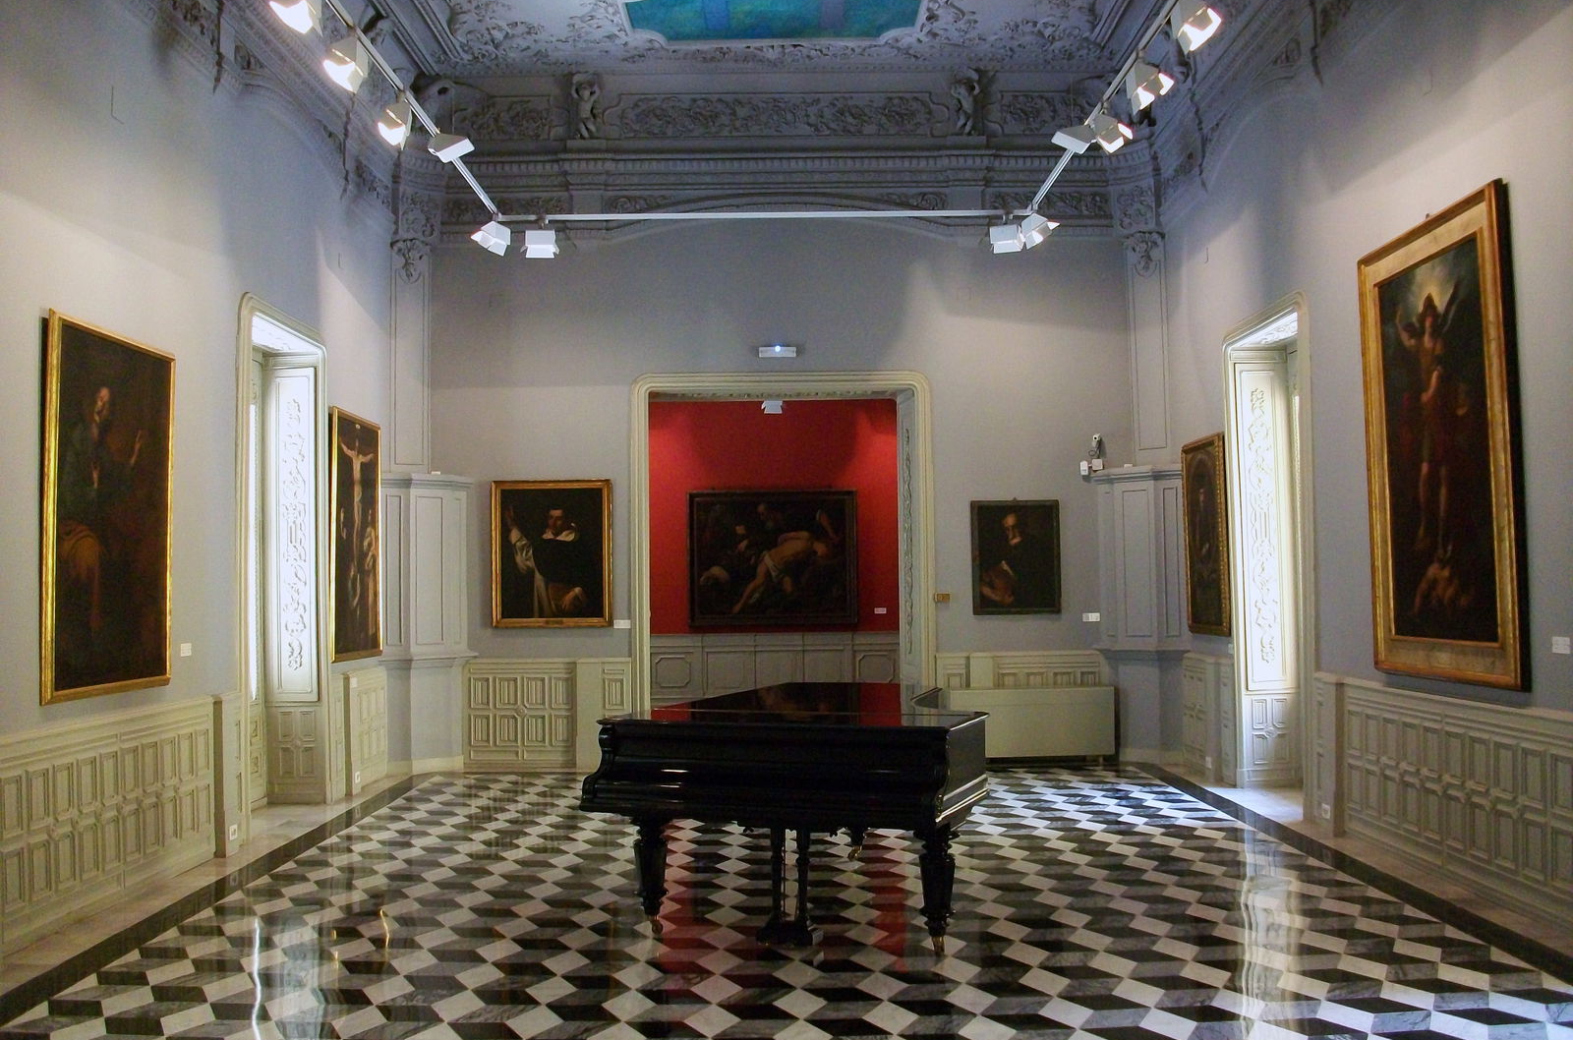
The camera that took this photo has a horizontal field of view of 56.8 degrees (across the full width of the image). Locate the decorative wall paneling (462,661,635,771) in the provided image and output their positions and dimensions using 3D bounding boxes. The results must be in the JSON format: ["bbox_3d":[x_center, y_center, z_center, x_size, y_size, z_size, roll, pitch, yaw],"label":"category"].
[{"bbox_3d":[-1.975,1.633,12.116,1.391,0.945,0.100,-1,-3,0],"label":"decorative wall paneling"}]

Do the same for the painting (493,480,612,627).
[{"bbox_3d":[-1.952,0.287,12.149,0.998,1.228,0.080,-1,-3,0],"label":"painting"}]

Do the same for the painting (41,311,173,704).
[{"bbox_3d":[-3.280,-0.033,7.021,0.080,1.733,1.318,0,-3,0],"label":"painting"}]

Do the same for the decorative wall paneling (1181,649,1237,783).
[{"bbox_3d":[3.249,1.527,11.174,0.120,0.927,1.087,-1,-3,0],"label":"decorative wall paneling"}]

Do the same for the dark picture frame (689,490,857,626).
[{"bbox_3d":[-0.165,0.490,18.147,2.090,1.668,0.080,-1,-3,0],"label":"dark picture frame"}]

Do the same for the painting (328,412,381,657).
[{"bbox_3d":[-3.289,0.138,11.041,0.080,1.829,1.244,-1,-3,0],"label":"painting"}]

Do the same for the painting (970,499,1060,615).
[{"bbox_3d":[1.911,0.318,12.153,0.748,0.963,0.060,-1,-3,0],"label":"painting"}]

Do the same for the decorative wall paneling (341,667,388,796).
[{"bbox_3d":[-3.273,1.625,11.353,0.120,0.925,1.148,-1,-3,0],"label":"decorative wall paneling"}]

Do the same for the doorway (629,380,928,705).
[{"bbox_3d":[-0.030,0.426,12.376,2.537,3.327,0.500,-1,-3,0],"label":"doorway"}]

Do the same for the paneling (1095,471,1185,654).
[{"bbox_3d":[2.946,0.329,12.077,0.755,1.527,0.211,-2,-3,21],"label":"paneling"}]

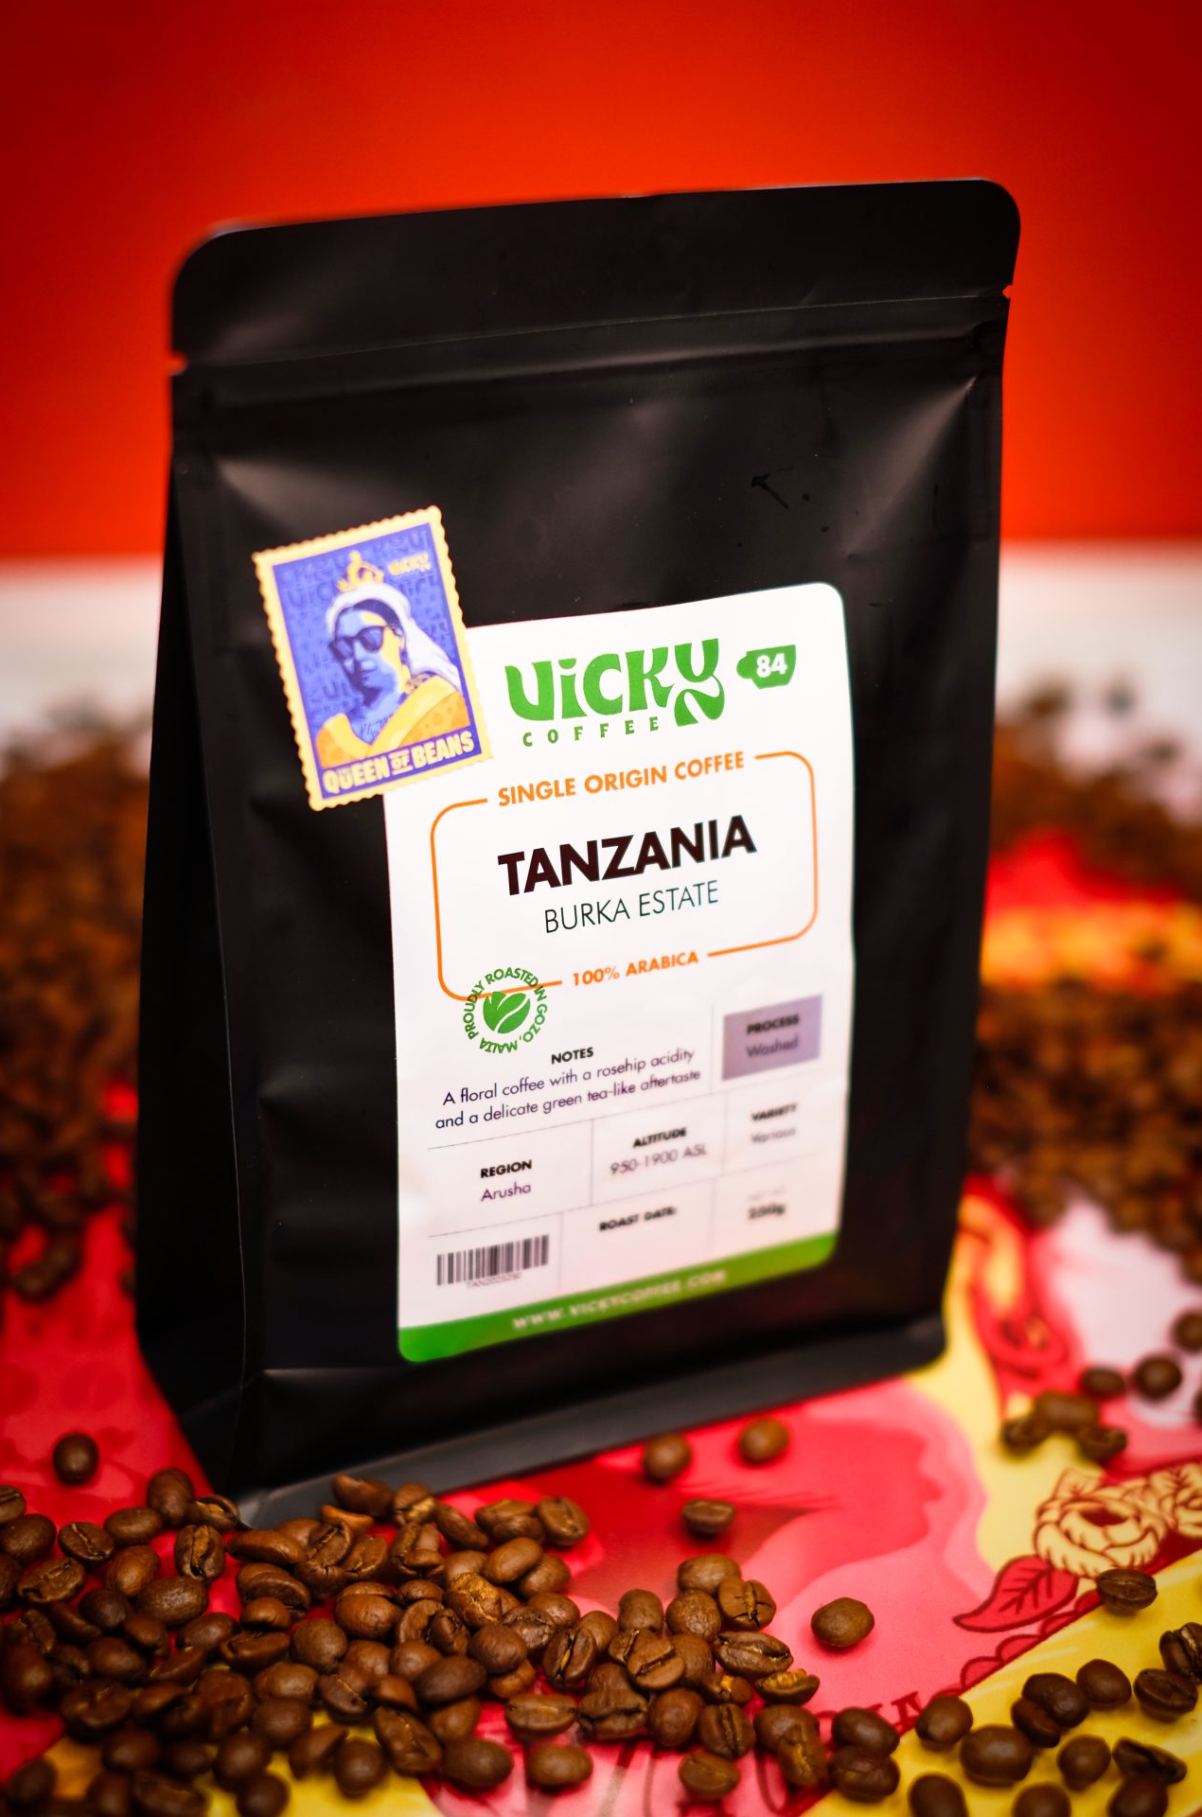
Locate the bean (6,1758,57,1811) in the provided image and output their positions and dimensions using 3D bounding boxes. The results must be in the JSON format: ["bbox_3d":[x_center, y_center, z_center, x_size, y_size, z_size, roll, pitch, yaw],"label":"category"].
[{"bbox_3d":[-0.081,0.125,0.381,0.007,0.006,0.011,-15,12,-4],"label":"bean"}]

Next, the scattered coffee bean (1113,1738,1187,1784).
[{"bbox_3d":[0.086,0.133,0.417,0.011,0.005,0.008,14,28,24],"label":"scattered coffee bean"}]

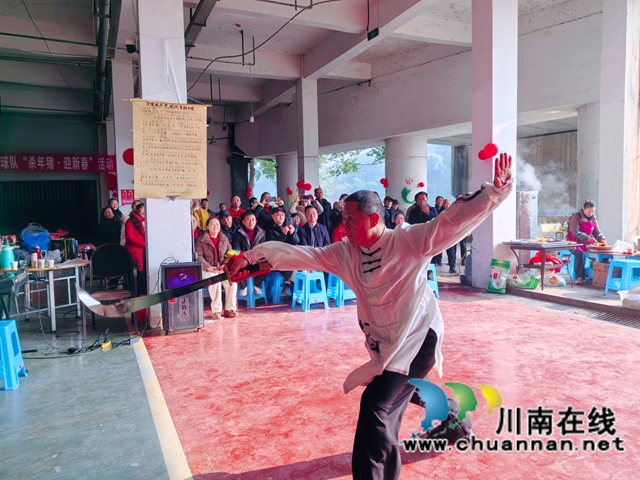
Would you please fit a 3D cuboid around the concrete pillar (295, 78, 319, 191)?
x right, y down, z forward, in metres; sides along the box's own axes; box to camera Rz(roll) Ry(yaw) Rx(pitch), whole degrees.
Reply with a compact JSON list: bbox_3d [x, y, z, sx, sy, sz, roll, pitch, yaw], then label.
[{"bbox_3d":[-0.378,-2.202,15.100,0.500,5.300,0.500,-2,4,-24],"label":"concrete pillar"}]

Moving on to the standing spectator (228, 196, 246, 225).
[{"bbox_3d":[-1.587,-0.036,9.600,0.480,1.650,0.330,-2,3,-12],"label":"standing spectator"}]

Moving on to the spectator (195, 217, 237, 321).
[{"bbox_3d":[-1.355,0.335,6.600,0.540,1.250,0.750,-1,3,-9],"label":"spectator"}]

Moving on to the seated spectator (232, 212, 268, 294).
[{"bbox_3d":[-0.961,0.213,6.904,0.520,1.220,0.660,-2,3,-10],"label":"seated spectator"}]

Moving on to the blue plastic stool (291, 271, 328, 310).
[{"bbox_3d":[-0.129,0.682,6.800,0.350,0.495,0.350,-3,4,-30],"label":"blue plastic stool"}]

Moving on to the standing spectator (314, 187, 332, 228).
[{"bbox_3d":[0.018,-0.096,9.010,0.500,1.670,0.330,-2,3,-8],"label":"standing spectator"}]

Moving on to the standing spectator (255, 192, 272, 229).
[{"bbox_3d":[-0.940,-0.010,8.614,0.540,1.580,0.420,-2,3,-8],"label":"standing spectator"}]

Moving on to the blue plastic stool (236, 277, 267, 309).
[{"bbox_3d":[-0.957,0.679,7.080,0.350,0.495,0.350,-3,4,-37],"label":"blue plastic stool"}]

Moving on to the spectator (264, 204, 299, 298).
[{"bbox_3d":[-0.554,0.175,7.003,0.520,1.270,0.660,-2,4,-14],"label":"spectator"}]

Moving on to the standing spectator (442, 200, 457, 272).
[{"bbox_3d":[2.698,-0.105,10.400,0.430,1.560,0.340,0,3,13],"label":"standing spectator"}]

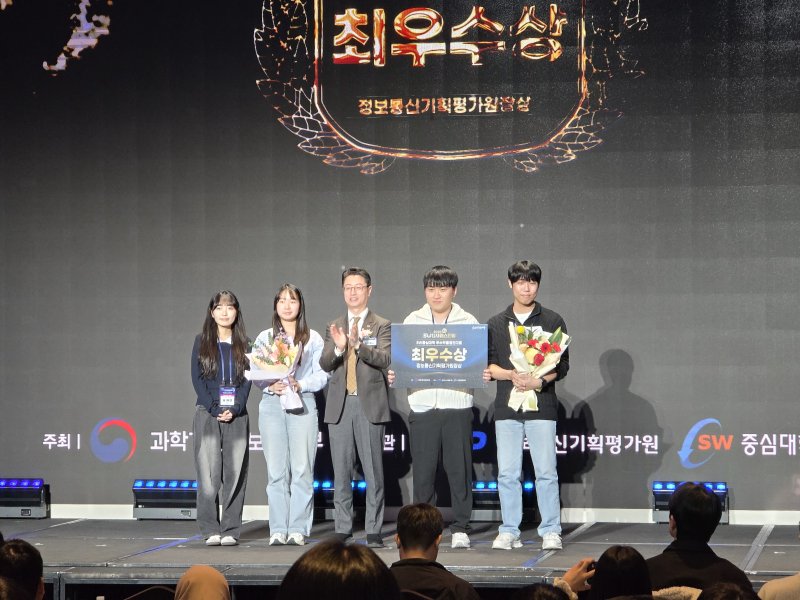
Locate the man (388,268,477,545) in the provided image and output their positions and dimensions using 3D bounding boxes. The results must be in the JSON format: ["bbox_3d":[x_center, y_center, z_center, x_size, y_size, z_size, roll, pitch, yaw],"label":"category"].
[{"bbox_3d":[0.231,0.664,16.612,0.580,1.749,0.370,0,-1,9],"label":"man"}]

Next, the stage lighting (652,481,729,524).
[{"bbox_3d":[2.018,1.419,18.495,0.500,0.283,0.170,0,-1,10],"label":"stage lighting"}]

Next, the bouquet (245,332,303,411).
[{"bbox_3d":[-0.783,0.443,16.593,0.320,0.460,0.240,-19,16,3],"label":"bouquet"}]

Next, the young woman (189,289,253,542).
[{"bbox_3d":[-1.132,0.744,16.826,0.400,1.604,0.280,0,-1,-6],"label":"young woman"}]

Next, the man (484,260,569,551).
[{"bbox_3d":[0.782,0.646,16.380,0.520,1.774,0.370,0,-1,11],"label":"man"}]

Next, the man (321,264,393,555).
[{"bbox_3d":[-0.274,0.668,16.593,0.440,1.743,0.370,0,-1,11],"label":"man"}]

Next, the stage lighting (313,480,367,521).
[{"bbox_3d":[-0.438,1.432,18.889,0.500,0.283,0.170,0,-1,10],"label":"stage lighting"}]

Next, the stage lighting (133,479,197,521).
[{"bbox_3d":[-1.666,1.439,19.080,0.500,0.283,0.170,0,-1,10],"label":"stage lighting"}]

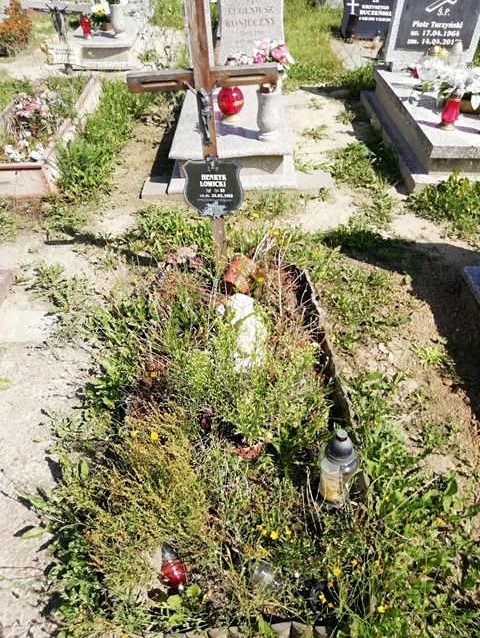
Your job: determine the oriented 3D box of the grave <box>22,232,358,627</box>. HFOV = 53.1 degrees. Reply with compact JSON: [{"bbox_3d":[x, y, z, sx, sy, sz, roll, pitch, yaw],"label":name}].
[{"bbox_3d":[-0.085,0.167,1.813,0.860,0.300,1.750,-3,42,0],"label":"grave"}]

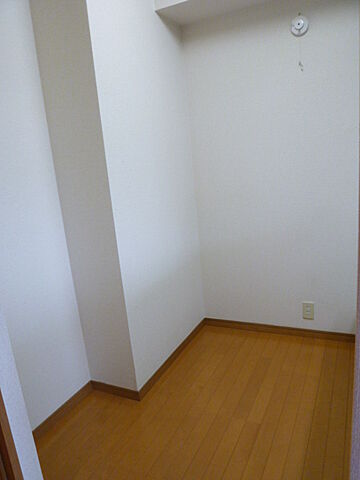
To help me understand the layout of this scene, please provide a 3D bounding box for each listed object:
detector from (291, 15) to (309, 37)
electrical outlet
[{"bbox_3d":[0.691,-1.245,2.010,0.100,0.100,0.042,1,13,27],"label":"detector"},{"bbox_3d":[0.879,0.491,2.376,0.070,0.120,0.010,1,13,27],"label":"electrical outlet"}]

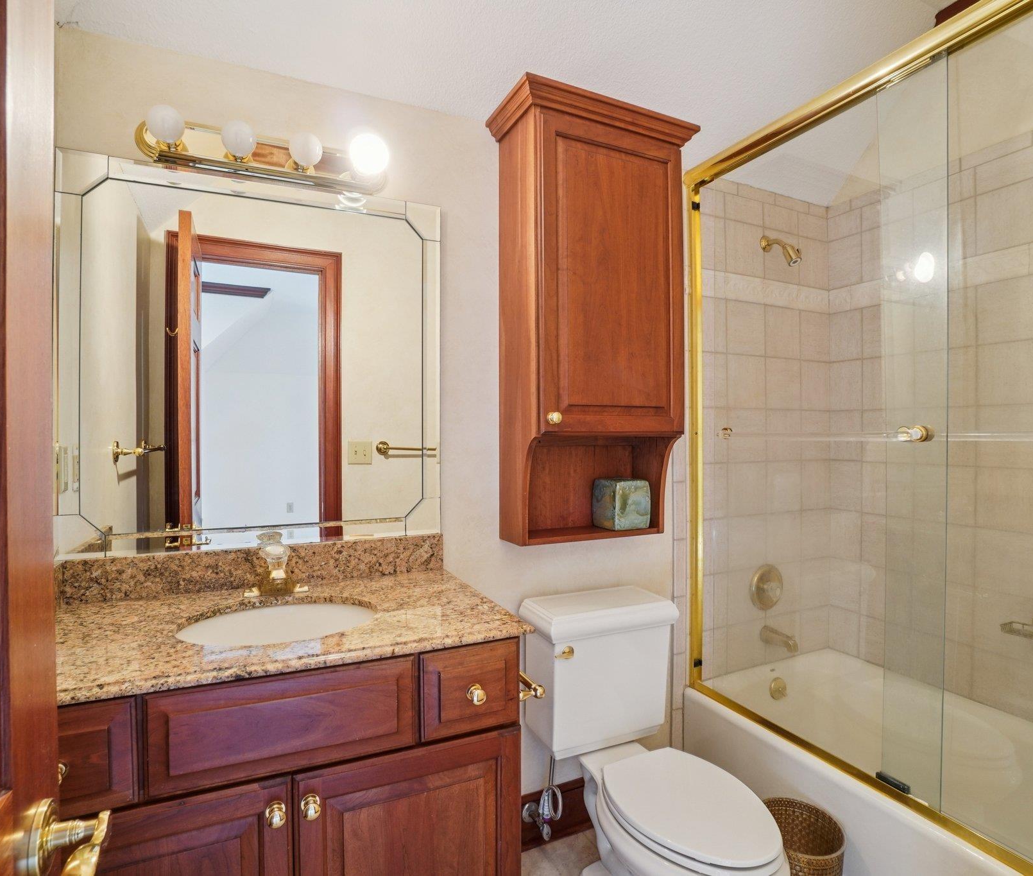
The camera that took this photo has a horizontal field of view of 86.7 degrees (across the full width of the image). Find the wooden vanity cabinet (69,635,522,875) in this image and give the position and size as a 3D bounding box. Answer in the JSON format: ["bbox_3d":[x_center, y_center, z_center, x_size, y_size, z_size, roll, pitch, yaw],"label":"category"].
[{"bbox_3d":[-0.505,0.839,1.175,0.901,0.899,0.505,0,0,-23],"label":"wooden vanity cabinet"}]

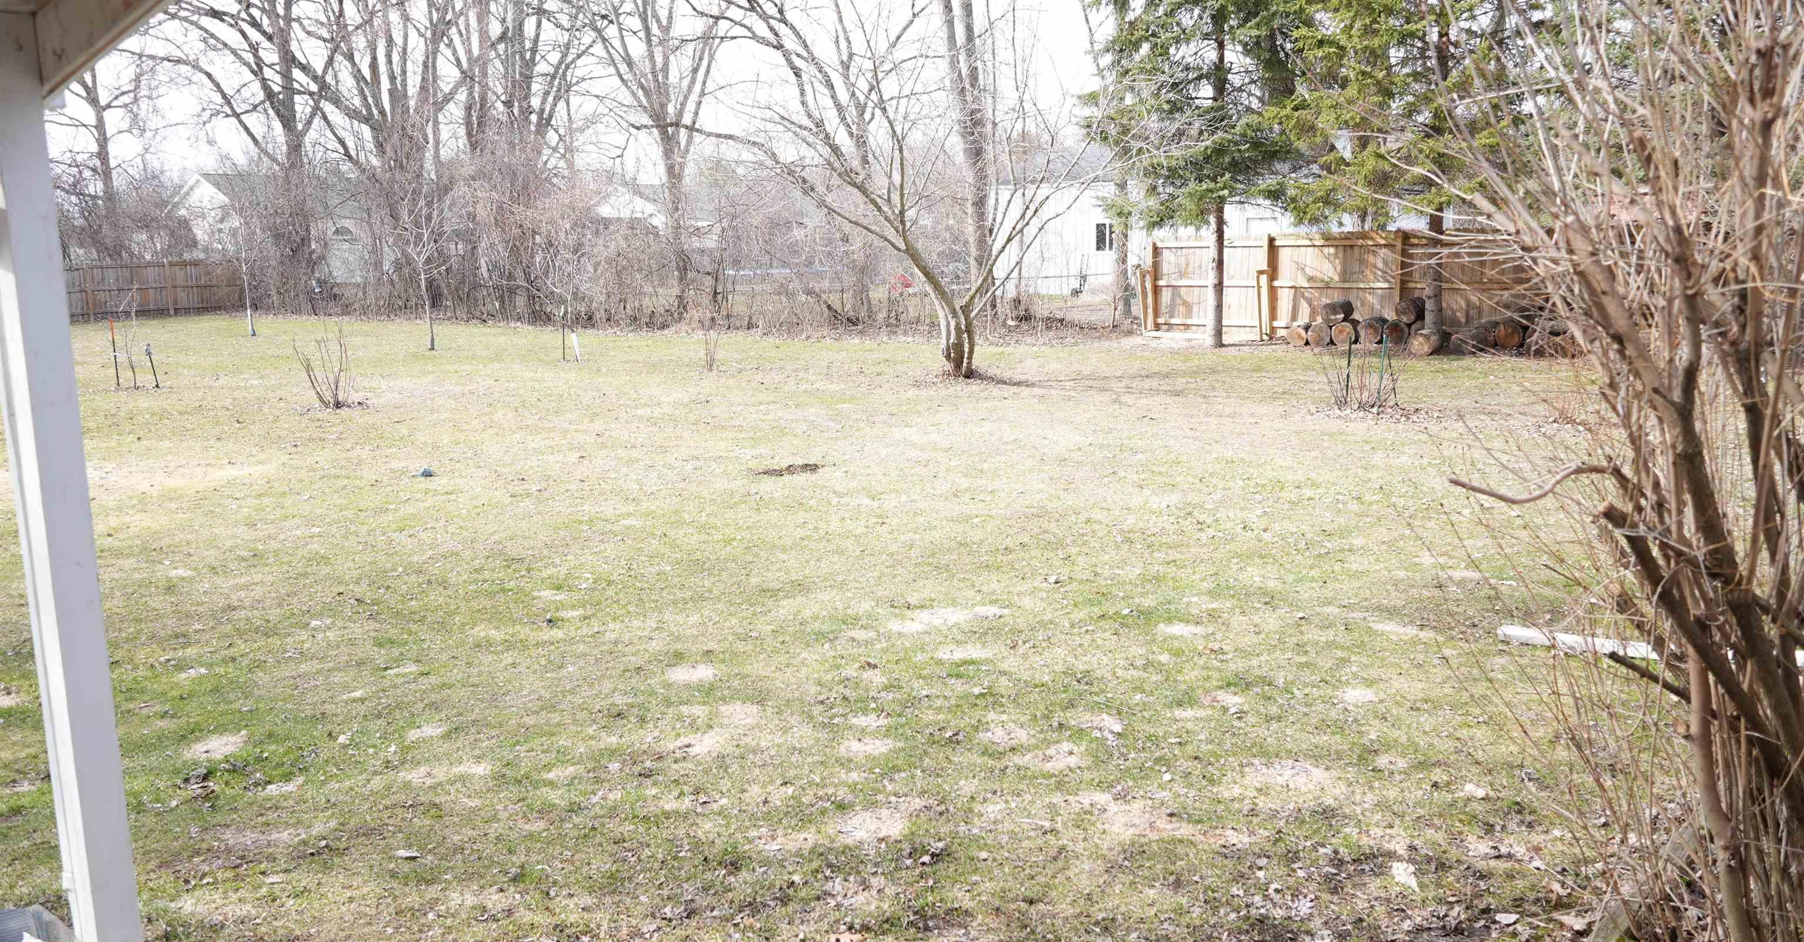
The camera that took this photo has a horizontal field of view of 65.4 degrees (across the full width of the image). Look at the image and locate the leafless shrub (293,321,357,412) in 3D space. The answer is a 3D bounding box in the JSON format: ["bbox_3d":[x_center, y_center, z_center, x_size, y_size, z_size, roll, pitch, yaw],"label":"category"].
[{"bbox_3d":[-7.015,-1.288,17.106,0.794,1.023,0.755,-5,10,-22],"label":"leafless shrub"}]

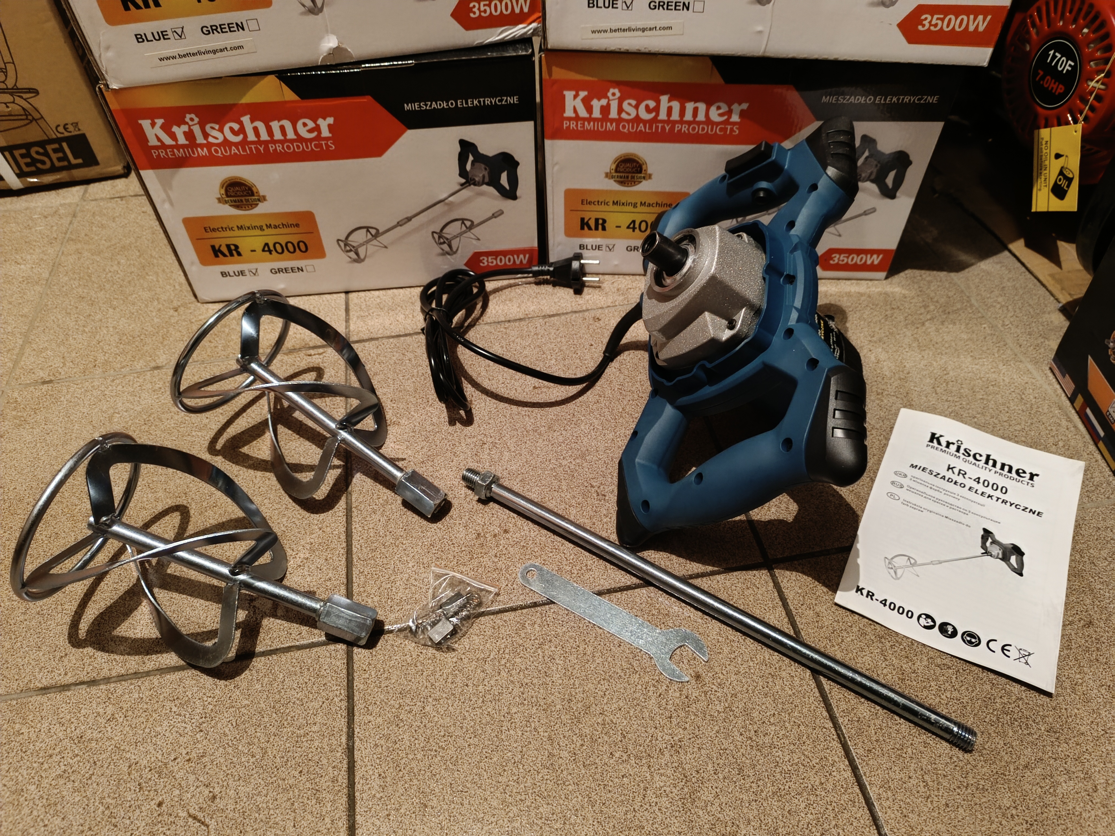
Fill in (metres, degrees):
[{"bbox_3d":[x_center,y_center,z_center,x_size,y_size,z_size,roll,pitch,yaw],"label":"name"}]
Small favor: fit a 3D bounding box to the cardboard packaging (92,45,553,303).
[{"bbox_3d":[-0.202,-0.297,0.784,0.344,0.222,0.250,-4,49,-3],"label":"cardboard packaging"}]

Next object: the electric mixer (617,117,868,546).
[{"bbox_3d":[0.136,-0.075,0.603,0.195,0.200,0.325,-21,47,42],"label":"electric mixer"}]

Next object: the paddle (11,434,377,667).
[{"bbox_3d":[-0.222,0.105,0.518,0.213,0.120,0.120,23,51,-4],"label":"paddle"}]

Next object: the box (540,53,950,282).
[{"bbox_3d":[0.167,-0.312,0.791,0.344,0.222,0.250,2,49,2],"label":"box"}]

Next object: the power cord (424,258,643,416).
[{"bbox_3d":[-0.024,-0.091,0.708,0.200,0.060,0.170,-8,49,-6],"label":"power cord"}]

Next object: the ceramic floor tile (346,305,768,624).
[{"bbox_3d":[-0.022,0.020,0.656,0.300,0.010,0.300,-8,49,-6],"label":"ceramic floor tile"}]

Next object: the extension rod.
[{"bbox_3d":[0.092,0.123,0.546,0.392,0.022,0.022,25,54,21],"label":"extension rod"}]

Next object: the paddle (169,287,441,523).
[{"bbox_3d":[-0.174,0.008,0.606,0.213,0.120,0.120,35,56,5],"label":"paddle"}]

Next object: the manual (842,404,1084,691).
[{"bbox_3d":[0.312,0.082,0.585,0.147,0.008,0.211,22,53,19],"label":"manual"}]

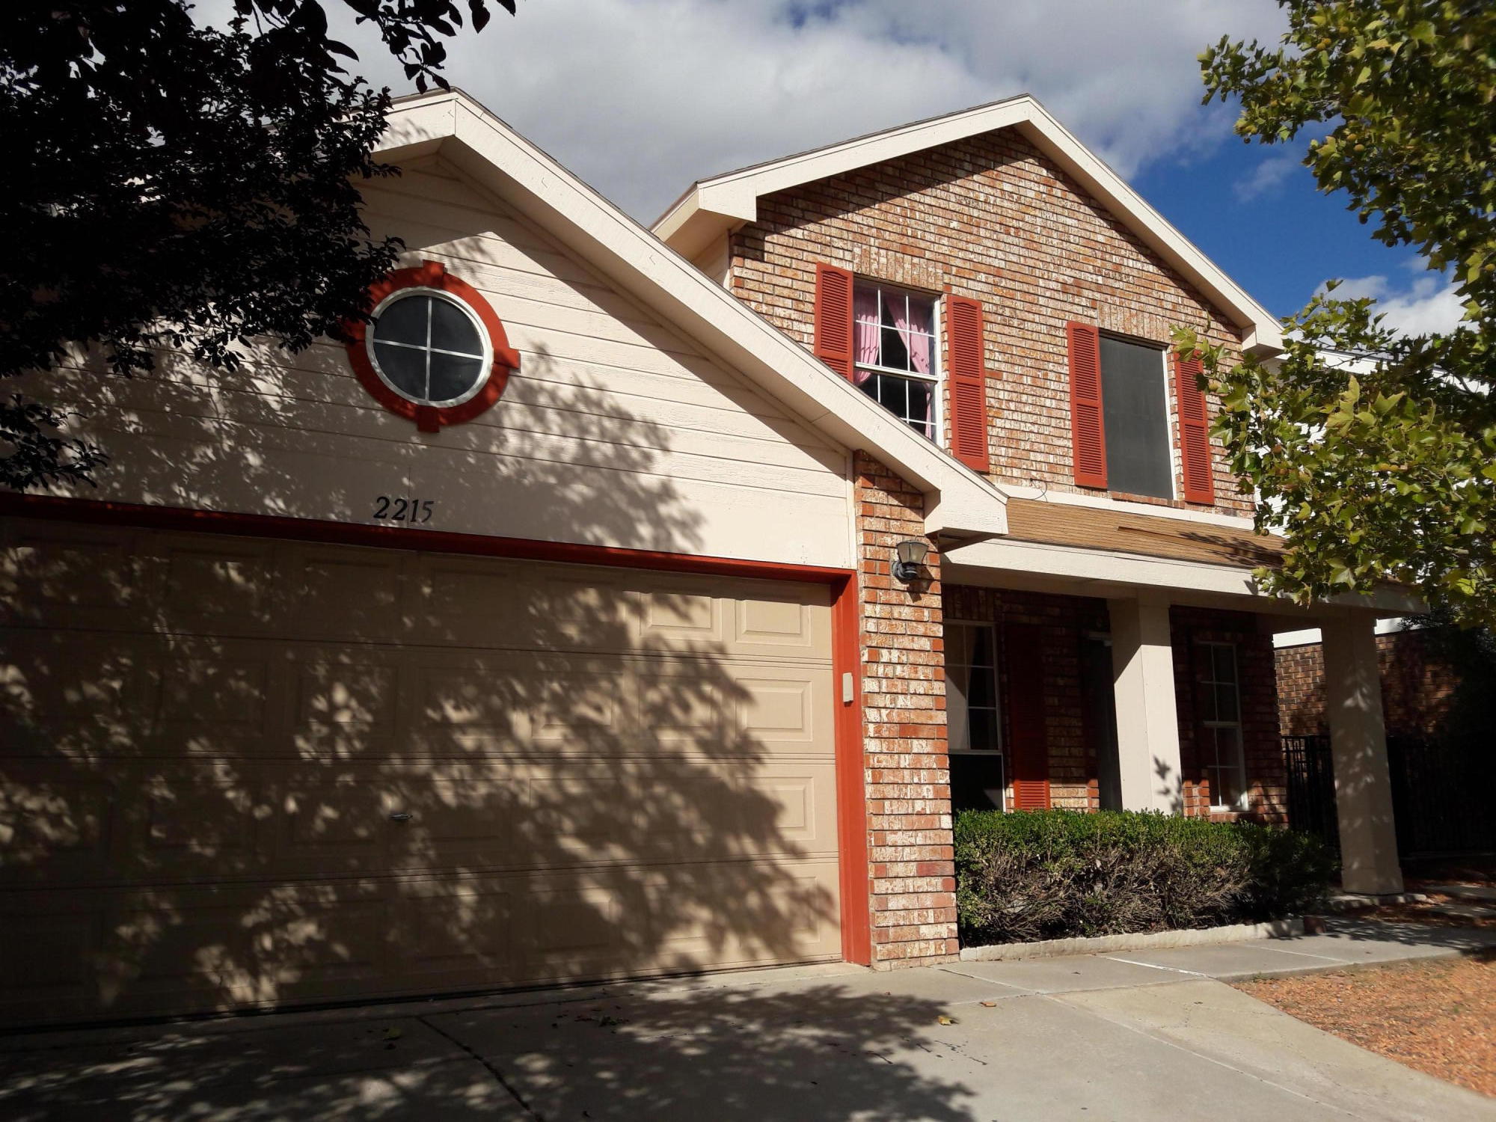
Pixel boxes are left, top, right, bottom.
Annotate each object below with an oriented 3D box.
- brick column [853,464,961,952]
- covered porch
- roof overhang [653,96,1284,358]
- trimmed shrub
[{"bbox_3d":[0.824,0.832,6.939,0.590,2.825,0.350,5,-12,-29],"label":"brick column"},{"bbox_3d":[2.939,0.959,9.202,5.300,3.210,1.530,5,-12,-29],"label":"covered porch"},{"bbox_3d":[2.244,-3.084,10.691,6.395,1.836,0.760,5,-12,-29],"label":"roof overhang"},{"bbox_3d":[2.631,2.013,7.982,3.700,0.740,0.620,5,-12,-29],"label":"trimmed shrub"}]

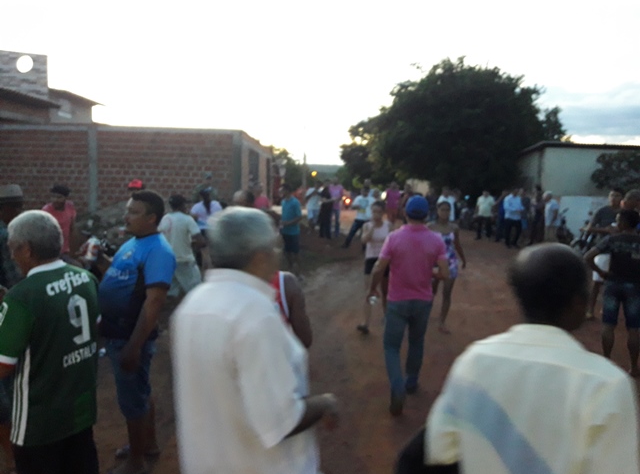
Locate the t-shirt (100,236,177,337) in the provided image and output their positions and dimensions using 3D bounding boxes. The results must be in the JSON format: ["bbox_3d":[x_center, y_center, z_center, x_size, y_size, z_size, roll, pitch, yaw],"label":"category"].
[{"bbox_3d":[-1.110,0.301,3.150,0.370,0.640,0.500,-4,7,-30],"label":"t-shirt"}]

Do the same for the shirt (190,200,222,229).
[{"bbox_3d":[-1.754,-0.348,8.000,0.480,0.500,0.270,2,8,12],"label":"shirt"}]

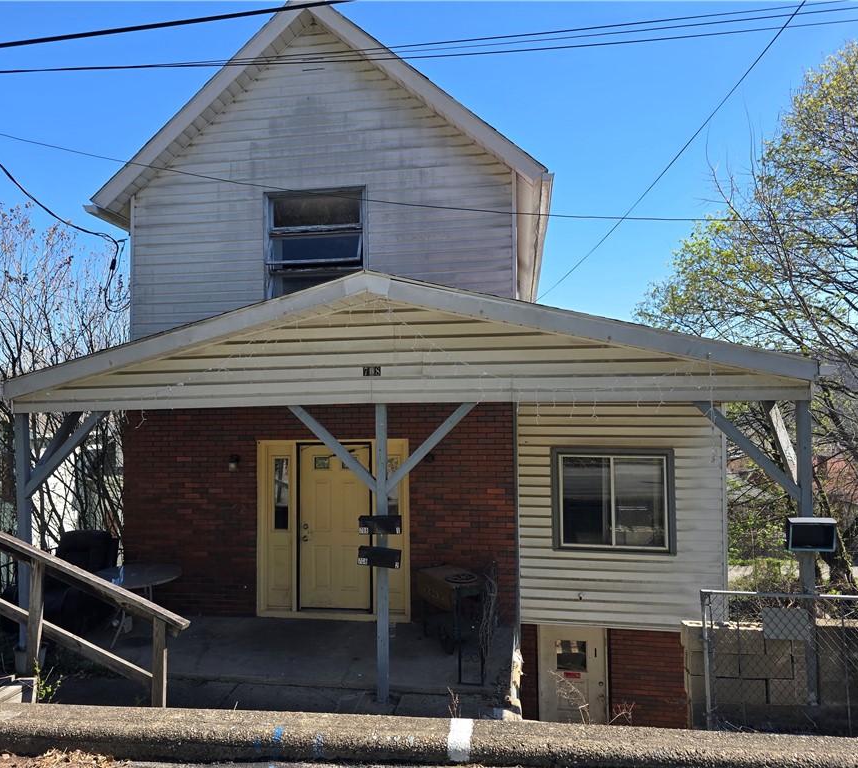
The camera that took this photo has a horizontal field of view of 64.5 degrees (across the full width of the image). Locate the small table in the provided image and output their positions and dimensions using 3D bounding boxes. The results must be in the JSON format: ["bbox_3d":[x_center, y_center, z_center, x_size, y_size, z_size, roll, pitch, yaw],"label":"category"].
[{"bbox_3d":[-3.447,2.586,8.020,1.000,0.720,1.000,-1,-3,10],"label":"small table"}]

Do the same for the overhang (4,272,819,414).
[{"bbox_3d":[-0.347,-0.363,7.018,7.284,1.152,2.100,-1,-3,10],"label":"overhang"}]

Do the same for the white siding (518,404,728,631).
[{"bbox_3d":[2.320,1.552,8.293,2.414,2.787,0.170,-1,-3,10],"label":"white siding"}]

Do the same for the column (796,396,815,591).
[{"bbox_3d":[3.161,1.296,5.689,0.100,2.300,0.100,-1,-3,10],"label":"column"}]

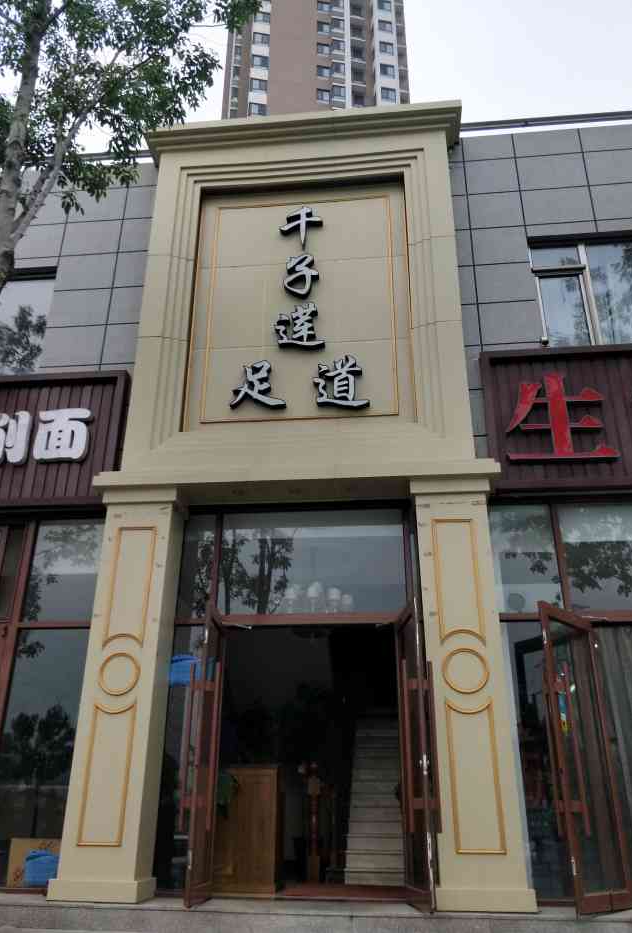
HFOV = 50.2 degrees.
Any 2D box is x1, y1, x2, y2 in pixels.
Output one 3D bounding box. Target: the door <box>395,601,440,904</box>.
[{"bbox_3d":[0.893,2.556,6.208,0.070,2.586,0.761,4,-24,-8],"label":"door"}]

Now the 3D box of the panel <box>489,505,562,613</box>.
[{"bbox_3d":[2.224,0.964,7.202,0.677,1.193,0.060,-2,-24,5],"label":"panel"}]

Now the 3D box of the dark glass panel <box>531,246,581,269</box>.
[{"bbox_3d":[3.139,-2.733,8.829,0.610,0.342,0.060,-2,-24,5],"label":"dark glass panel"}]

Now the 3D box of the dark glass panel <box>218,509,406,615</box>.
[{"bbox_3d":[-0.050,1.036,7.411,2.084,1.179,0.060,-2,-24,5],"label":"dark glass panel"}]

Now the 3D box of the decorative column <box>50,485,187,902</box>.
[{"bbox_3d":[-1.932,2.110,6.878,0.824,3.913,0.502,-2,-24,5],"label":"decorative column"}]

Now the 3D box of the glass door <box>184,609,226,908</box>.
[{"bbox_3d":[-1.016,2.612,6.360,0.070,2.586,0.784,-3,-24,7],"label":"glass door"}]

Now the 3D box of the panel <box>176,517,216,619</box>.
[{"bbox_3d":[-1.333,1.093,7.522,0.389,1.206,0.060,-2,-24,5],"label":"panel"}]

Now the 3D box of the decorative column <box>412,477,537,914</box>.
[{"bbox_3d":[1.442,2.003,6.568,0.824,3.879,0.502,-2,-24,5],"label":"decorative column"}]

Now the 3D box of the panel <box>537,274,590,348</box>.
[{"bbox_3d":[3.126,-1.971,8.498,0.536,1.119,0.060,-2,-24,5],"label":"panel"}]

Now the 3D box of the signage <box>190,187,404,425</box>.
[{"bbox_3d":[-0.204,-2.122,8.401,2.714,3.631,0.150,-2,-24,5],"label":"signage"}]

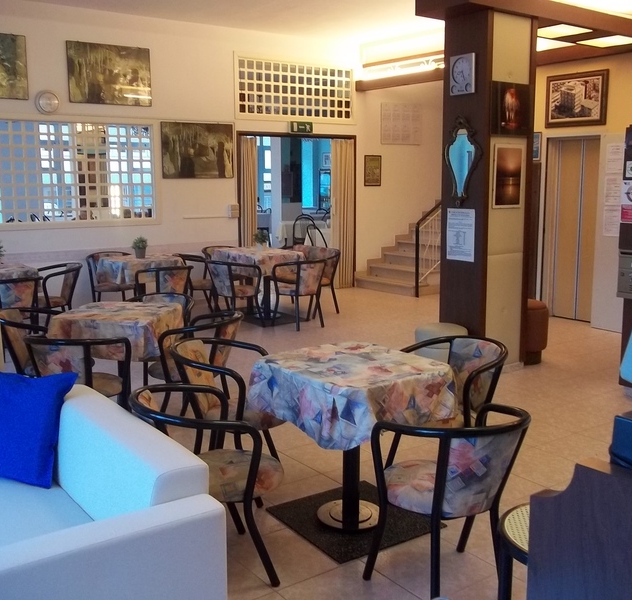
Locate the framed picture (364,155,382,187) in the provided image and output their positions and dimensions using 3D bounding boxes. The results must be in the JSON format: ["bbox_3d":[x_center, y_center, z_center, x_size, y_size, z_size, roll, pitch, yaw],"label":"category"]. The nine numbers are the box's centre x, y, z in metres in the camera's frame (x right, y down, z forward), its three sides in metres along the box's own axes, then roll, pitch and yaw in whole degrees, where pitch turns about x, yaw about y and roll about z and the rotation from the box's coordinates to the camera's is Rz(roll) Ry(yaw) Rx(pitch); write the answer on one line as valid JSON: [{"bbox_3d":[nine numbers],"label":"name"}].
[{"bbox_3d":[0.802,-1.781,10.197,0.030,0.428,0.315,-8,12,-40],"label":"framed picture"}]

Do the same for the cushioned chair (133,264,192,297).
[{"bbox_3d":[-1.491,0.018,7.421,0.560,0.750,0.570,-6,11,-32],"label":"cushioned chair"}]

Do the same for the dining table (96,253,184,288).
[{"bbox_3d":[-1.903,-0.094,8.153,0.700,0.735,0.700,-7,11,-36],"label":"dining table"}]

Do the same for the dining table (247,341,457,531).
[{"bbox_3d":[0.167,0.656,3.480,0.690,0.750,0.720,-7,12,-37],"label":"dining table"}]

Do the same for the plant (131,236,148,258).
[{"bbox_3d":[-1.881,-0.561,7.960,0.175,0.235,0.175,0,9,0],"label":"plant"}]

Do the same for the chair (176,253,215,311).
[{"bbox_3d":[-1.341,-0.148,8.340,0.520,0.733,0.540,-3,10,-17],"label":"chair"}]

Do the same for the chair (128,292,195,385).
[{"bbox_3d":[-1.137,0.358,5.328,0.560,0.750,0.570,1,9,4],"label":"chair"}]

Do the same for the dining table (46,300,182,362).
[{"bbox_3d":[-1.240,0.429,4.703,0.680,0.725,0.680,1,9,6],"label":"dining table"}]

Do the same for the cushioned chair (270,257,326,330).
[{"bbox_3d":[-0.153,-0.087,7.957,0.535,0.740,0.575,-7,11,-35],"label":"cushioned chair"}]

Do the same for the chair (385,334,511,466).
[{"bbox_3d":[0.684,0.604,3.818,0.570,0.750,0.560,-7,12,-38],"label":"chair"}]

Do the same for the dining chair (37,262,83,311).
[{"bbox_3d":[-2.573,0.016,7.394,0.520,0.733,0.540,-7,11,-33],"label":"dining chair"}]

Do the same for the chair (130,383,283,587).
[{"bbox_3d":[-0.440,0.717,2.947,0.575,0.740,0.535,-4,10,-21],"label":"chair"}]

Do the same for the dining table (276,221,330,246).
[{"bbox_3d":[-0.233,-1.140,14.576,0.850,0.760,0.850,-7,11,-34],"label":"dining table"}]

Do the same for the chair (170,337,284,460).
[{"bbox_3d":[-0.458,0.582,3.744,0.520,0.733,0.540,1,9,11],"label":"chair"}]

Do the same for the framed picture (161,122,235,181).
[{"bbox_3d":[-1.385,-1.772,8.806,0.982,0.636,0.030,-8,12,-40],"label":"framed picture"}]

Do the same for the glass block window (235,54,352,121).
[{"bbox_3d":[-0.229,-2.721,9.679,2.004,0.773,0.080,-8,12,-40],"label":"glass block window"}]

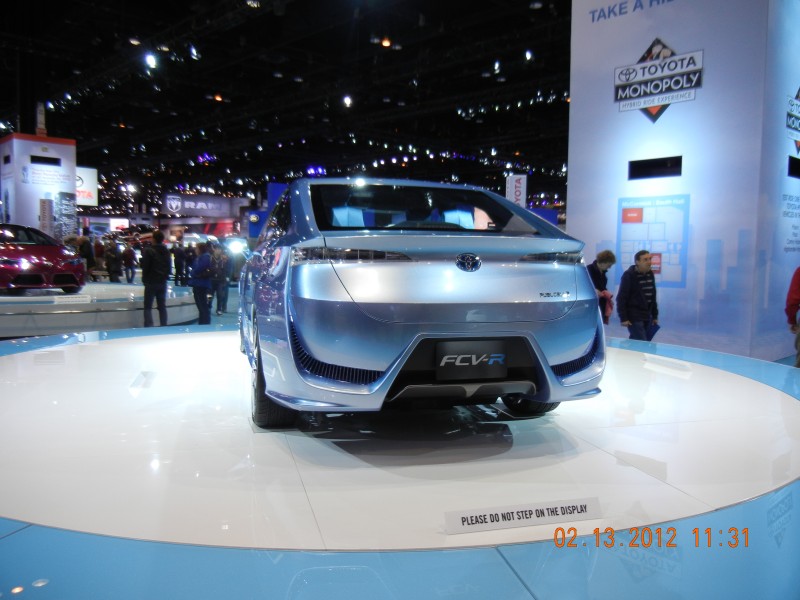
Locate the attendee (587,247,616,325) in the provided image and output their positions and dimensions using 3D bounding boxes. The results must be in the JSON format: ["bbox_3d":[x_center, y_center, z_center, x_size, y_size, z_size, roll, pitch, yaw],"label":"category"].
[{"bbox_3d":[2.499,0.174,8.858,0.420,1.610,0.480,5,5,40],"label":"attendee"}]

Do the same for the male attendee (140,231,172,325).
[{"bbox_3d":[-3.977,-0.253,11.364,0.520,1.780,0.360,-1,5,-23],"label":"male attendee"}]

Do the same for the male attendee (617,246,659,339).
[{"bbox_3d":[2.925,0.219,8.660,0.530,1.670,0.400,-2,5,-35],"label":"male attendee"}]

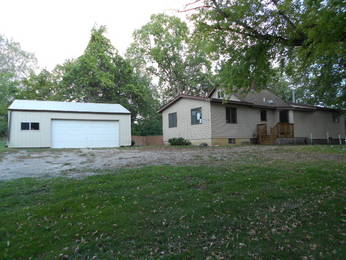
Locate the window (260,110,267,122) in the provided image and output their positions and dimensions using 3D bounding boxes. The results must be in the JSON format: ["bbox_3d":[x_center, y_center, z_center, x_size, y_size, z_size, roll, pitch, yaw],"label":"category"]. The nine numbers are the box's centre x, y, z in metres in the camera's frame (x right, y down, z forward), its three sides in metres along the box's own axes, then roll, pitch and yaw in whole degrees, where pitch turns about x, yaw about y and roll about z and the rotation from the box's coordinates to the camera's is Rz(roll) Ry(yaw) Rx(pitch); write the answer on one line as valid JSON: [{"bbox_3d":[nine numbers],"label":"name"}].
[{"bbox_3d":[7.508,-1.133,21.506,0.730,0.950,0.100,1,-5,-34],"label":"window"}]

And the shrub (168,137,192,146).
[{"bbox_3d":[0.505,0.893,20.207,1.000,0.760,1.600,1,-5,-34],"label":"shrub"}]

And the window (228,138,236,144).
[{"bbox_3d":[4.389,0.848,19.185,0.820,0.420,0.100,1,-5,-34],"label":"window"}]

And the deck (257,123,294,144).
[{"bbox_3d":[8.345,0.360,21.035,2.752,1.637,1.500,1,-5,-34],"label":"deck"}]

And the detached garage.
[{"bbox_3d":[-8.804,-0.355,22.798,8.457,3.930,7.600,0,-5,-24],"label":"detached garage"}]

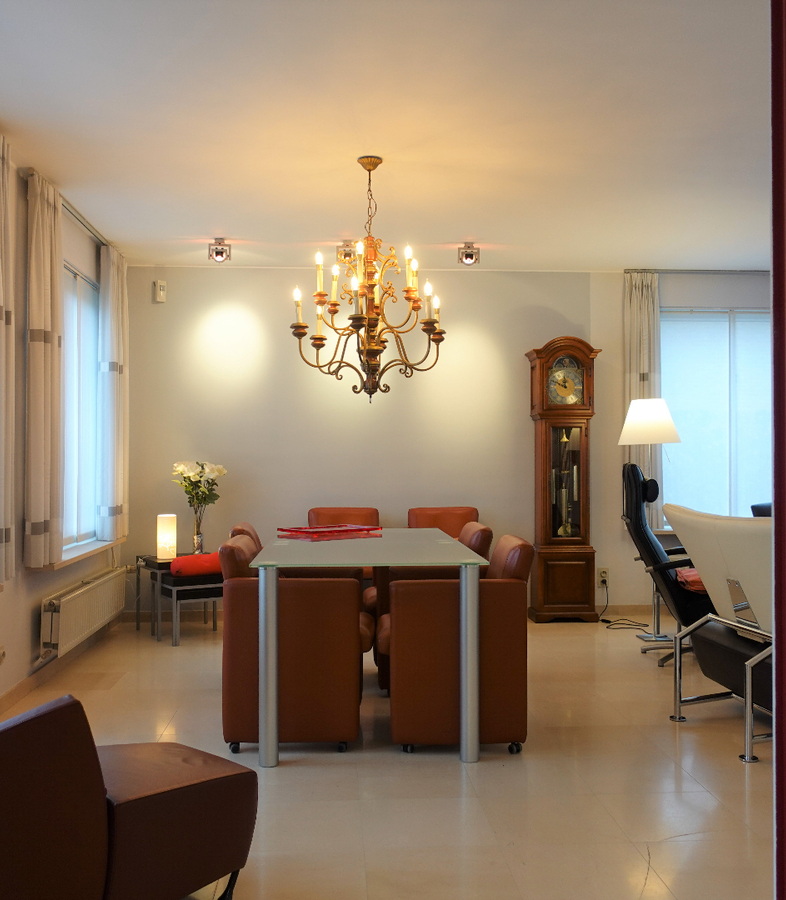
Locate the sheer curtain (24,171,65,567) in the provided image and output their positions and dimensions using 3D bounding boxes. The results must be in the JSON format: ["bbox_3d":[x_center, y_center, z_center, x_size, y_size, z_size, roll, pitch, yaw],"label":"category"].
[{"bbox_3d":[-1.688,-0.376,4.400,0.110,1.870,0.370,0,-1,-4],"label":"sheer curtain"}]

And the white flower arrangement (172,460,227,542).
[{"bbox_3d":[-1.316,0.359,6.120,0.370,0.600,0.340,0,-1,-4],"label":"white flower arrangement"}]

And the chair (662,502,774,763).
[{"bbox_3d":[1.716,0.713,3.800,0.860,0.950,0.800,0,-1,-12],"label":"chair"}]

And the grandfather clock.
[{"bbox_3d":[1.218,0.212,6.445,0.490,2.000,0.260,0,-1,-4],"label":"grandfather clock"}]

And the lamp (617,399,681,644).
[{"bbox_3d":[1.647,0.445,5.735,0.400,1.520,0.400,0,-1,-4],"label":"lamp"}]

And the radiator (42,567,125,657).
[{"bbox_3d":[-1.722,0.878,5.100,0.100,0.290,1.400,0,-1,-4],"label":"radiator"}]

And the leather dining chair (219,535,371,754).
[{"bbox_3d":[-0.382,0.775,3.765,0.620,0.810,0.580,0,-1,0],"label":"leather dining chair"}]

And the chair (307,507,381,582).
[{"bbox_3d":[-0.312,0.794,5.776,0.580,0.810,0.620,0,-1,-4],"label":"chair"}]

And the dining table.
[{"bbox_3d":[-0.141,0.815,4.207,0.900,0.755,1.700,0,-1,-4],"label":"dining table"}]

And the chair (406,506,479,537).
[{"bbox_3d":[0.365,0.801,6.070,0.560,0.815,0.630,0,-1,-7],"label":"chair"}]

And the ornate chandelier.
[{"bbox_3d":[-0.100,-0.764,4.051,0.700,1.100,0.700,0,-1,-4],"label":"ornate chandelier"}]

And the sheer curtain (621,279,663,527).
[{"bbox_3d":[1.783,-0.359,6.478,0.290,1.860,0.120,0,-1,-4],"label":"sheer curtain"}]

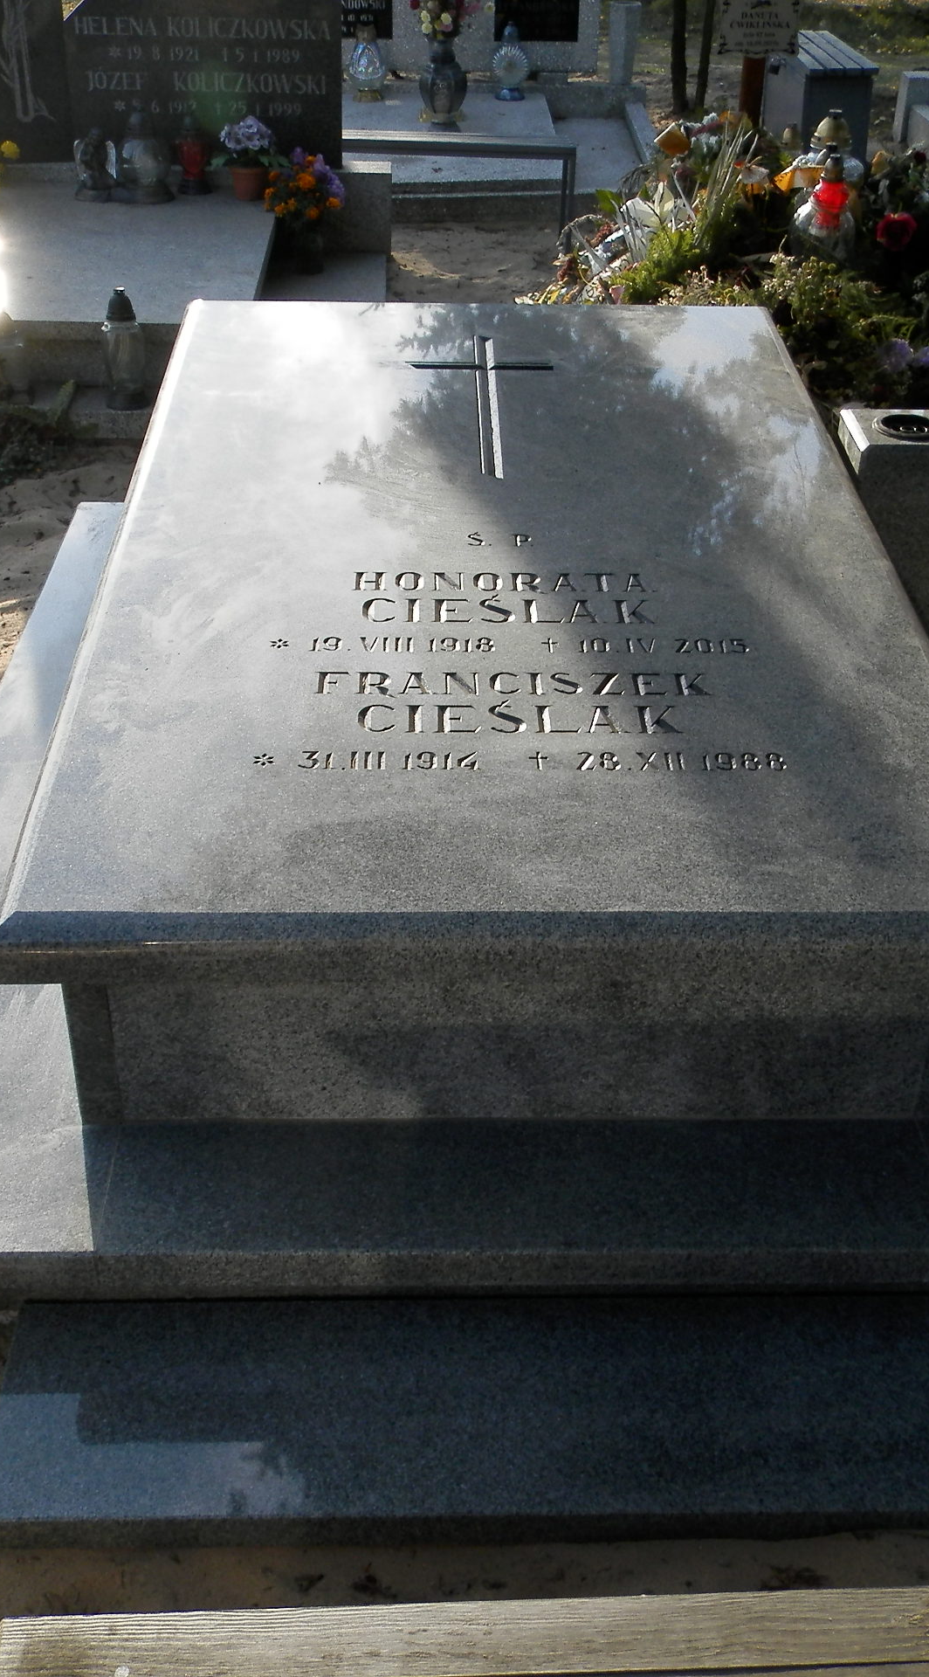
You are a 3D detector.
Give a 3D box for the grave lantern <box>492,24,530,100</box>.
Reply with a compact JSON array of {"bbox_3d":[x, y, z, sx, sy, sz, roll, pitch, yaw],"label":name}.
[{"bbox_3d":[0.212,-3.472,7.220,0.155,0.315,0.140,0,34,-2],"label":"grave lantern"}]

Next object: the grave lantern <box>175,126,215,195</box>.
[{"bbox_3d":[-0.806,-2.007,4.782,0.110,0.178,0.110,0,34,-2],"label":"grave lantern"}]

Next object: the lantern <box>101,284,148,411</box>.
[{"bbox_3d":[-0.792,-1.127,3.711,0.106,0.262,0.106,0,34,-2],"label":"lantern"}]

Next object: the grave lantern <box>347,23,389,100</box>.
[{"bbox_3d":[-0.424,-3.436,7.145,0.165,0.319,0.160,0,34,-2],"label":"grave lantern"}]

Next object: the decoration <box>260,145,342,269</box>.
[{"bbox_3d":[-0.471,-1.833,4.702,0.228,0.316,0.217,0,34,-2],"label":"decoration"}]

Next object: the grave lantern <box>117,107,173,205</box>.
[{"bbox_3d":[-0.936,-1.991,4.700,0.160,0.239,0.160,0,34,-2],"label":"grave lantern"}]

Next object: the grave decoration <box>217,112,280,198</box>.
[{"bbox_3d":[-0.682,-2.146,5.083,0.210,0.250,0.200,0,34,-2],"label":"grave decoration"}]

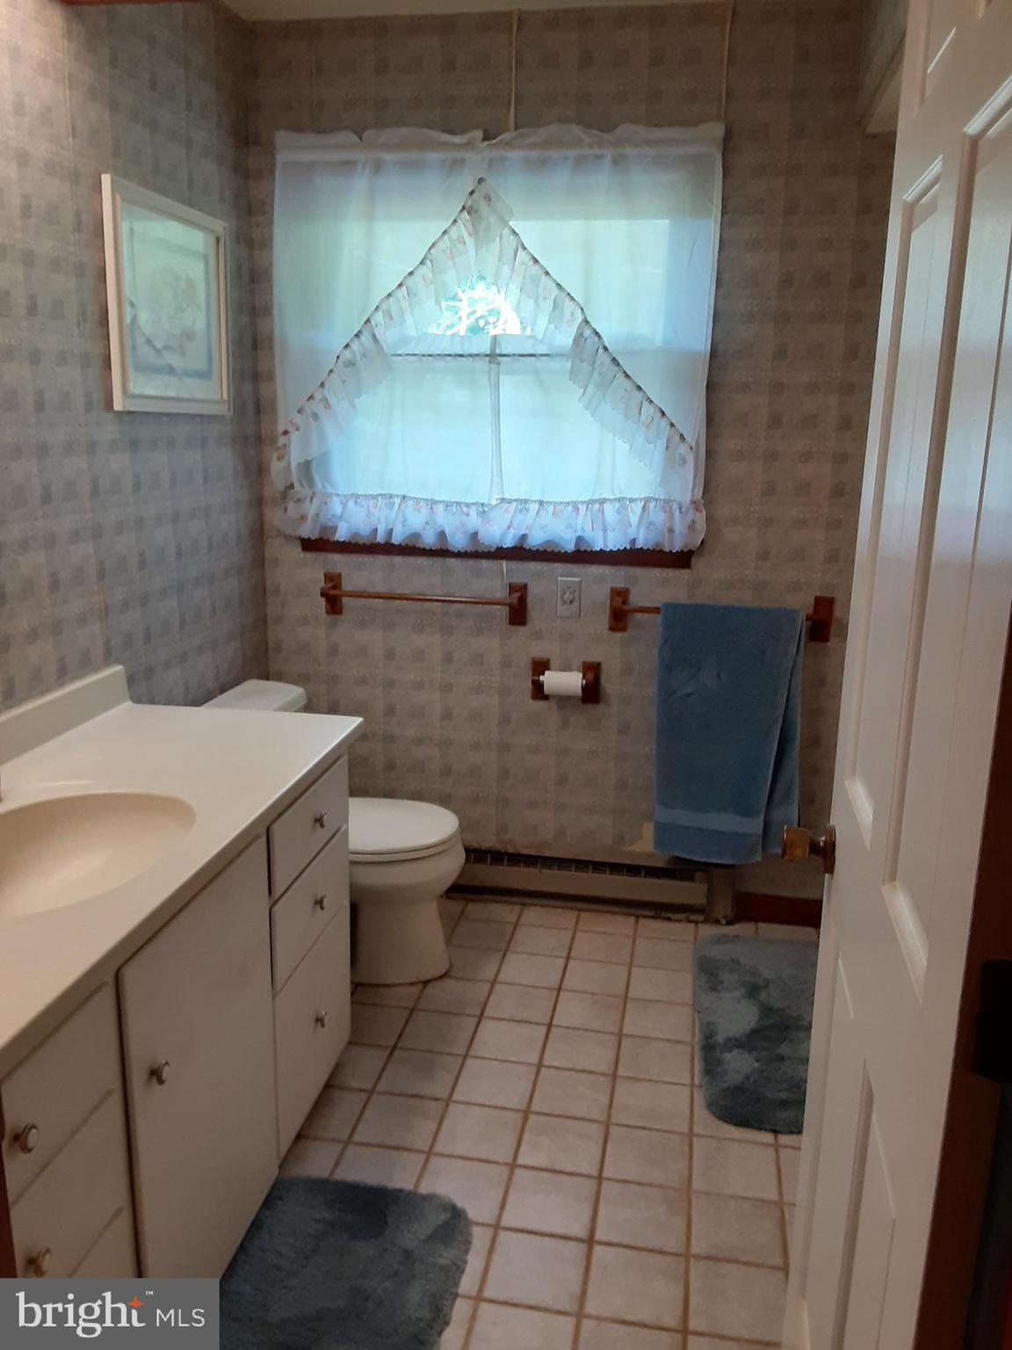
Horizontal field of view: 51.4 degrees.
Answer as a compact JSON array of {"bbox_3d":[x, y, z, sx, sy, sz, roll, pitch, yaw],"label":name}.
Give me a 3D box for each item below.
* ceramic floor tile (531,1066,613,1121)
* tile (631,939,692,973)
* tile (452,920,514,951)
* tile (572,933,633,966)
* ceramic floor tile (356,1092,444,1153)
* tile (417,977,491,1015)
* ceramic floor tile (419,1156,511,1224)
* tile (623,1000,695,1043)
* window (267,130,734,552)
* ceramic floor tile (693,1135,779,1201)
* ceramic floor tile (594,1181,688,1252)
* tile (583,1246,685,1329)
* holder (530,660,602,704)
[{"bbox_3d":[0.144,0.902,2.261,0.158,0.010,0.158,3,13,10],"label":"ceramic floor tile"},{"bbox_3d":[0.439,0.783,2.935,0.162,0.010,0.162,4,13,10],"label":"tile"},{"bbox_3d":[-0.066,0.752,3.023,0.162,0.010,0.162,4,13,10],"label":"tile"},{"bbox_3d":[0.271,0.773,2.965,0.162,0.010,0.162,4,13,10],"label":"tile"},{"bbox_3d":[-0.223,0.949,2.233,0.163,0.010,0.157,4,14,10],"label":"ceramic floor tile"},{"bbox_3d":[-0.130,0.831,2.710,0.163,0.010,0.157,4,14,10],"label":"tile"},{"bbox_3d":[-0.084,1.000,2.043,0.163,0.010,0.157,4,14,10],"label":"ceramic floor tile"},{"bbox_3d":[0.366,0.831,2.526,0.156,0.010,0.156,3,13,10],"label":"tile"},{"bbox_3d":[-0.059,-0.881,2.834,1.203,1.060,0.100,4,14,10],"label":"window"},{"bbox_3d":[0.452,0.978,2.086,0.162,0.010,0.162,4,13,10],"label":"ceramic floor tile"},{"bbox_3d":[0.253,1.005,1.951,0.162,0.010,0.162,4,13,10],"label":"ceramic floor tile"},{"bbox_3d":[0.215,1.013,1.740,0.156,0.010,0.156,3,13,10],"label":"tile"},{"bbox_3d":[0.166,0.029,3.054,0.205,0.125,0.090,4,13,10],"label":"holder"}]

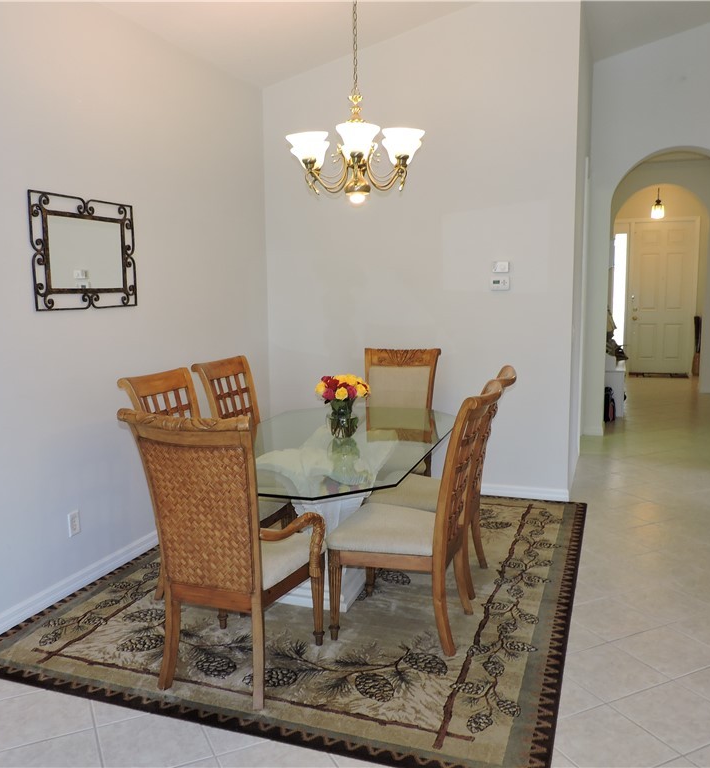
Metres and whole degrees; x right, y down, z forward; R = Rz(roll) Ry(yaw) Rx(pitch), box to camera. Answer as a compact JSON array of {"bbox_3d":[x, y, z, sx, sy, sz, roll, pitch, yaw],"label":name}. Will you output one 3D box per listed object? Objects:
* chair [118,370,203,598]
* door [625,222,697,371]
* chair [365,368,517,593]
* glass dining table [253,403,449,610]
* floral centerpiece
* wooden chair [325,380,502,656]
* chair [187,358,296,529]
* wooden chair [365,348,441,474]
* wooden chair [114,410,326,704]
[{"bbox_3d":[-0.675,0.486,3.427,0.650,1.056,0.513,2,8,20],"label":"chair"},{"bbox_3d":[5.098,-1.405,11.751,1.000,2.480,0.090,2,8,20],"label":"door"},{"bbox_3d":[0.422,0.455,3.543,0.643,1.056,0.513,2,8,20],"label":"chair"},{"bbox_3d":[-0.122,0.634,3.409,1.046,0.751,1.864,2,8,18],"label":"glass dining table"},{"bbox_3d":[-0.058,0.107,3.426,0.256,0.287,0.248,-1,7,0],"label":"floral centerpiece"},{"bbox_3d":[0.250,0.525,3.026,0.643,1.056,0.513,2,8,20],"label":"wooden chair"},{"bbox_3d":[-0.480,0.402,4.050,0.643,1.056,0.513,2,8,20],"label":"chair"},{"bbox_3d":[0.227,0.349,4.367,0.546,1.059,0.650,2,8,20],"label":"wooden chair"},{"bbox_3d":[-0.456,0.580,2.686,0.546,1.056,0.650,2,8,20],"label":"wooden chair"}]

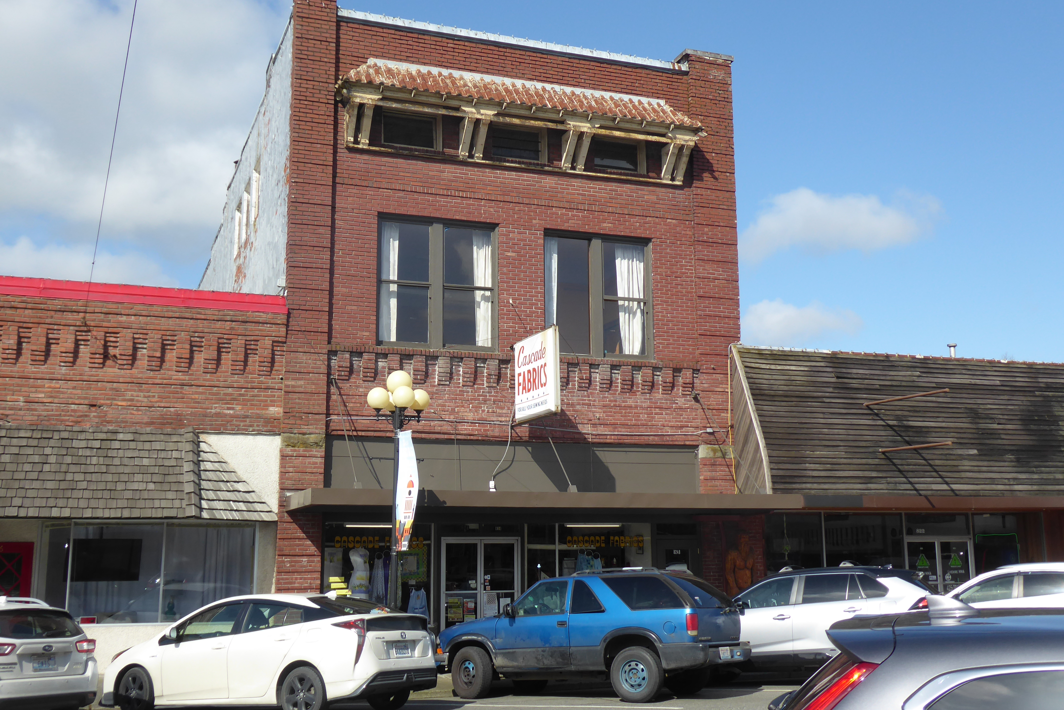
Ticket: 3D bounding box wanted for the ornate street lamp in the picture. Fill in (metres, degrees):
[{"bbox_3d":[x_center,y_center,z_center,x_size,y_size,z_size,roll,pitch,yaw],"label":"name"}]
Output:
[{"bbox_3d":[-2.003,2.551,17.946,0.950,4.700,0.950,4,-10,-22],"label":"ornate street lamp"}]

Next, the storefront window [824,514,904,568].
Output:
[{"bbox_3d":[6.761,4.205,24.264,1.987,1.999,0.100,3,-9,-21],"label":"storefront window"}]

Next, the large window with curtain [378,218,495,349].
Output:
[{"bbox_3d":[-1.705,-1.279,21.566,2.250,2.344,0.200,4,-10,-22],"label":"large window with curtain"}]

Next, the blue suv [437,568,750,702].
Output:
[{"bbox_3d":[0.755,3.940,16.929,4.450,1.700,1.760,-7,-12,28],"label":"blue suv"}]

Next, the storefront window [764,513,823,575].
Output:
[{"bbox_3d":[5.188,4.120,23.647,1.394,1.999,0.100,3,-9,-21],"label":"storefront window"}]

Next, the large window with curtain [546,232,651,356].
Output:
[{"bbox_3d":[1.279,-1.151,22.508,2.257,2.300,0.150,3,-9,-21],"label":"large window with curtain"}]

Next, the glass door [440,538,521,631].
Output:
[{"bbox_3d":[-0.921,4.341,21.817,1.518,2.017,0.100,3,-9,-21],"label":"glass door"}]

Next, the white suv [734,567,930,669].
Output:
[{"bbox_3d":[4.221,4.141,18.601,4.600,1.700,1.860,-7,-12,28],"label":"white suv"}]

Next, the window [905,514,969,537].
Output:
[{"bbox_3d":[8.476,3.558,25.051,1.712,0.503,0.100,3,-9,-21],"label":"window"}]

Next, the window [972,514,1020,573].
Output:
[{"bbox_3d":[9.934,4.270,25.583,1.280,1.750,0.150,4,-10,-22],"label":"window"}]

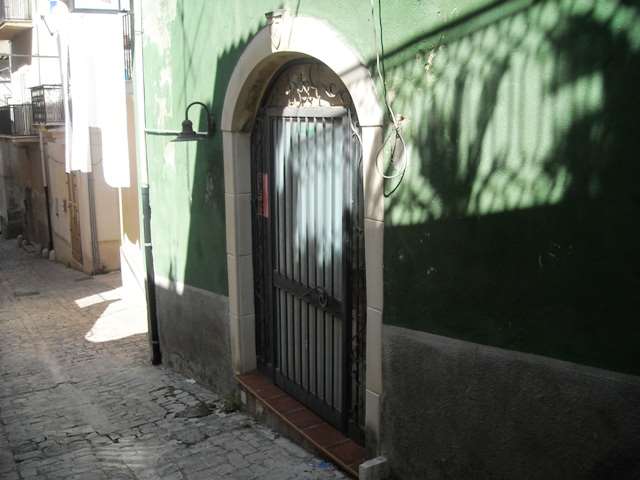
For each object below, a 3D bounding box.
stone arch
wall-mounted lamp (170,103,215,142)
[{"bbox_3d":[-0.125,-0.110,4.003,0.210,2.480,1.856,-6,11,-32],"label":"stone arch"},{"bbox_3d":[-0.940,-0.863,4.726,0.316,0.289,0.263,-6,11,-32],"label":"wall-mounted lamp"}]

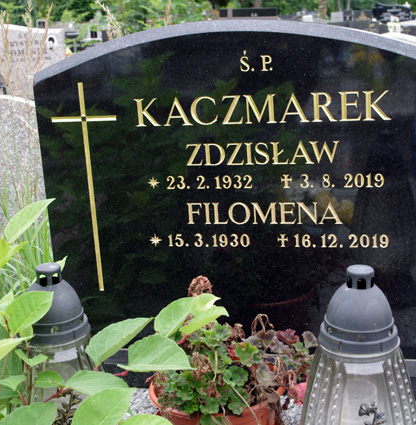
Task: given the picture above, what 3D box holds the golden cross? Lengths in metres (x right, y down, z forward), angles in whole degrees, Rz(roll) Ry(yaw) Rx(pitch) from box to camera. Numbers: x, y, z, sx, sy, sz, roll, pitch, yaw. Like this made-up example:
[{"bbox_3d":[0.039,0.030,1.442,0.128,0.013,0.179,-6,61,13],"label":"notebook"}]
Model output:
[{"bbox_3d":[-0.238,-0.045,1.775,0.138,0.439,0.010,0,16,14],"label":"golden cross"}]

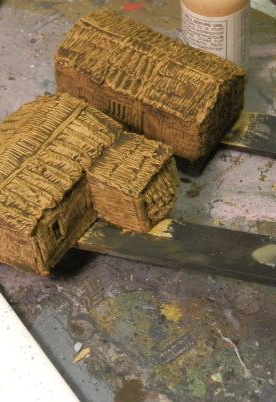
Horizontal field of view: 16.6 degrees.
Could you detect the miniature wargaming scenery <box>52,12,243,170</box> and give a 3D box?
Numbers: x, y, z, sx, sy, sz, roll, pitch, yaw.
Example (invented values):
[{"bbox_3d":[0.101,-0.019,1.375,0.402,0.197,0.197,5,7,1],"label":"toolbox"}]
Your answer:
[{"bbox_3d":[0.005,-0.044,0.339,0.061,0.028,0.030,28,60,24],"label":"miniature wargaming scenery"}]

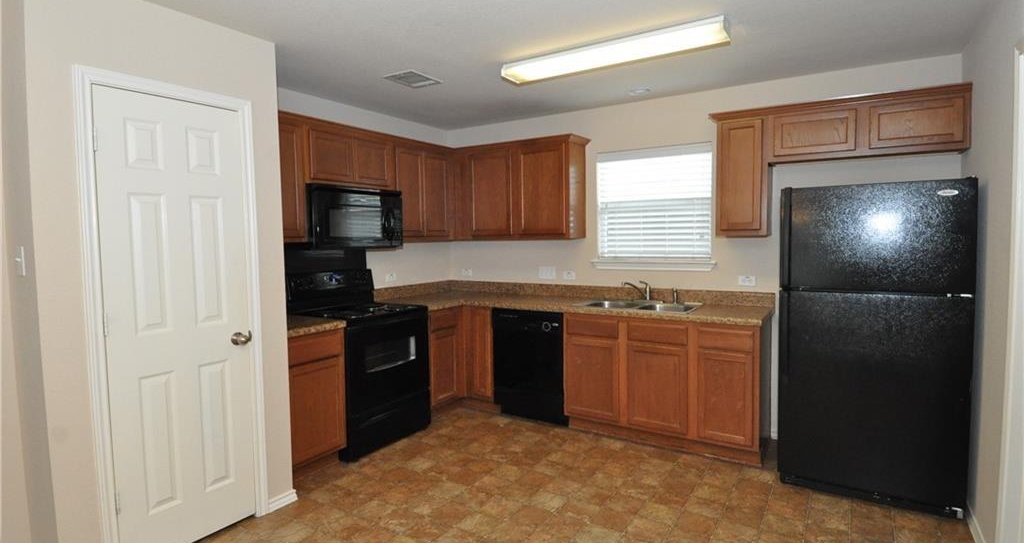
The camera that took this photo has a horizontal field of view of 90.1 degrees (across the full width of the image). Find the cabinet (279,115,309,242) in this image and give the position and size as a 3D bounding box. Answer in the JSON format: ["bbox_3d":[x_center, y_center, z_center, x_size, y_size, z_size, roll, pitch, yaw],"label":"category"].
[{"bbox_3d":[-1.560,-0.569,3.161,0.329,0.795,0.418,1,4,33],"label":"cabinet"}]

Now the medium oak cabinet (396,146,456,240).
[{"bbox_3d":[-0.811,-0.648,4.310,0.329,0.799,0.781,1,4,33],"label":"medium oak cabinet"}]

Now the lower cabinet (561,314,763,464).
[{"bbox_3d":[1.093,0.732,3.636,1.294,0.876,0.625,1,4,32],"label":"lower cabinet"}]

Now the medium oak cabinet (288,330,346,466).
[{"bbox_3d":[-1.424,0.790,3.173,0.620,0.876,0.460,1,4,32],"label":"medium oak cabinet"}]

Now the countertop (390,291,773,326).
[{"bbox_3d":[0.319,0.271,3.834,2.840,0.040,1.066,1,4,32],"label":"countertop"}]

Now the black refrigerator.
[{"bbox_3d":[2.001,0.363,2.891,0.808,1.637,0.664,1,4,33],"label":"black refrigerator"}]

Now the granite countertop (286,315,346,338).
[{"bbox_3d":[-1.419,0.333,3.140,0.643,0.040,0.460,1,4,32],"label":"granite countertop"}]

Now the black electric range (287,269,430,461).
[{"bbox_3d":[-1.068,0.605,3.655,0.660,1.180,0.758,1,4,32],"label":"black electric range"}]

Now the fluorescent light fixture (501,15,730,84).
[{"bbox_3d":[0.522,-1.185,2.818,1.245,0.072,0.230,1,4,32],"label":"fluorescent light fixture"}]

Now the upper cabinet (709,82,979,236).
[{"bbox_3d":[1.911,-0.607,3.109,1.271,0.777,0.322,1,4,33],"label":"upper cabinet"}]

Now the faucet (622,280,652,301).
[{"bbox_3d":[0.952,0.157,3.860,0.245,0.165,0.060,-2,4,-24],"label":"faucet"}]

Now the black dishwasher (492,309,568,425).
[{"bbox_3d":[0.260,0.710,4.122,0.630,0.852,0.569,1,4,33],"label":"black dishwasher"}]

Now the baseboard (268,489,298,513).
[{"bbox_3d":[-1.212,1.204,2.698,0.015,0.066,0.158,1,4,33],"label":"baseboard"}]

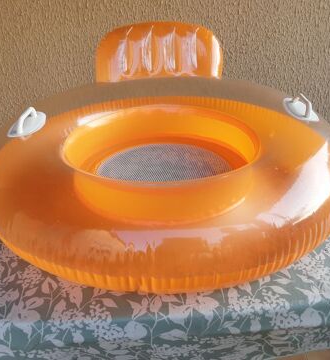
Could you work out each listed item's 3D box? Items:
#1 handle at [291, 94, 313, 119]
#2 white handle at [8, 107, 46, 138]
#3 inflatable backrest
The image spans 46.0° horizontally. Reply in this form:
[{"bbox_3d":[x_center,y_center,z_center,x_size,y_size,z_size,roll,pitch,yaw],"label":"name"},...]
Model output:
[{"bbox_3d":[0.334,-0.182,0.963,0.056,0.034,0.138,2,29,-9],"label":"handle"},{"bbox_3d":[-0.315,-0.140,0.903,0.060,0.035,0.145,2,31,7],"label":"white handle"},{"bbox_3d":[-0.017,-0.398,1.326,0.405,0.255,0.100,-3,18,-3],"label":"inflatable backrest"}]

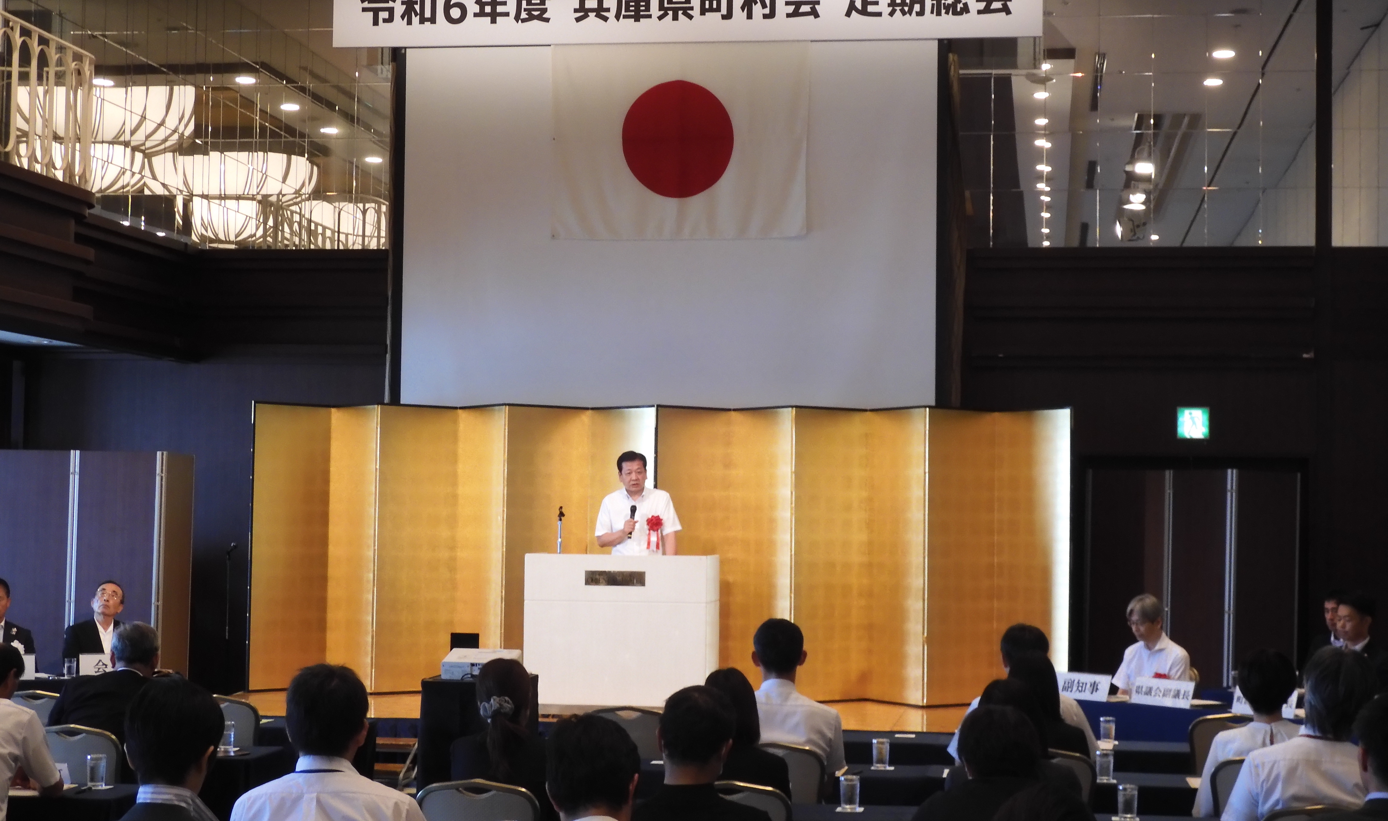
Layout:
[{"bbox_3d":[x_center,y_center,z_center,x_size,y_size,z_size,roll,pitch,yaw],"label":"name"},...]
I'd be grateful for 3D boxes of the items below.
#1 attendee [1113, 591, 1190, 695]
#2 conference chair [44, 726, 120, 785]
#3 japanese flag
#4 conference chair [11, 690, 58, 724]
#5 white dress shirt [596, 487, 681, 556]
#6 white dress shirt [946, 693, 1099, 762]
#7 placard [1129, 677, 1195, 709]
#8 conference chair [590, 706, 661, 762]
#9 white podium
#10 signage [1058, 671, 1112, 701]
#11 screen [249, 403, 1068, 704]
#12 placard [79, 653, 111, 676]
[{"bbox_3d":[2.628,1.688,13.050,0.520,1.280,0.720,-2,-4,43],"label":"attendee"},{"bbox_3d":[-2.290,1.625,8.797,0.430,0.880,0.560,0,-3,8],"label":"conference chair"},{"bbox_3d":[-0.094,-1.719,14.560,1.610,1.250,0.050,0,-3,7],"label":"japanese flag"},{"bbox_3d":[-2.848,1.684,10.247,0.430,0.880,0.560,0,-3,8],"label":"conference chair"},{"bbox_3d":[-0.375,0.778,15.500,0.560,0.540,0.300,0,-3,7],"label":"white dress shirt"},{"bbox_3d":[1.406,1.413,9.892,0.600,0.580,0.340,0,-3,6],"label":"white dress shirt"},{"bbox_3d":[2.581,1.556,12.535,0.080,0.140,0.420,3,-4,-35],"label":"placard"},{"bbox_3d":[-0.282,1.743,10.192,0.450,0.890,0.560,0,-3,6],"label":"conference chair"},{"bbox_3d":[-0.465,1.460,15.002,1.190,1.020,0.600,0,-3,8],"label":"white podium"},{"bbox_3d":[2.221,1.580,13.054,0.340,0.145,0.090,-2,-4,38],"label":"signage"},{"bbox_3d":[-0.307,0.999,16.255,5.848,2.060,0.420,0,-3,8],"label":"screen"},{"bbox_3d":[-3.656,1.588,14.233,0.340,0.130,0.090,1,-3,-12],"label":"placard"}]

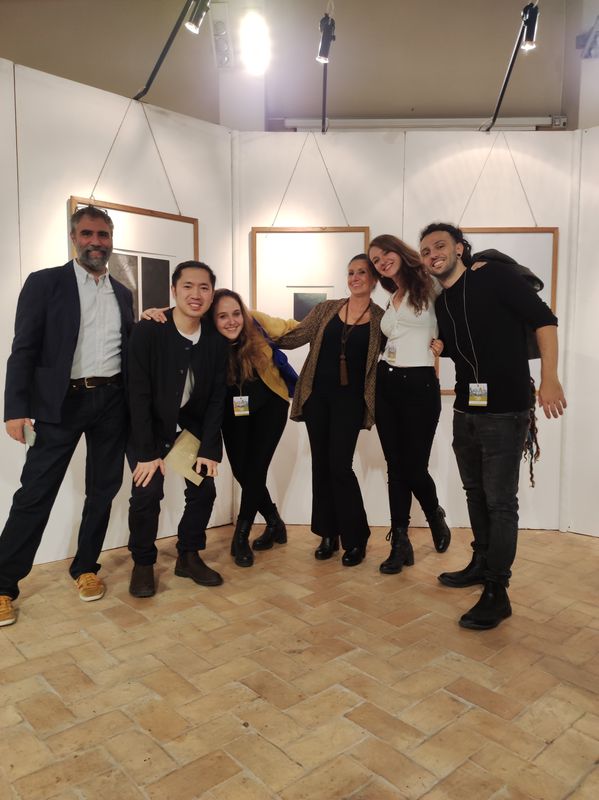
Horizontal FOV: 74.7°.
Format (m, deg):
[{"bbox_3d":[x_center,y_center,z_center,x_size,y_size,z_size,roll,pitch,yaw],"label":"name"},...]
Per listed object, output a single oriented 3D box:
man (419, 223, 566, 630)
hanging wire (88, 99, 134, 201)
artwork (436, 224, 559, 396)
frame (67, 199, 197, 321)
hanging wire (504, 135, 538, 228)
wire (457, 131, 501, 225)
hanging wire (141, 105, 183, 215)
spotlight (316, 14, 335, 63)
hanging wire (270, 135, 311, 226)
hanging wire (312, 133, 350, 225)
[{"bbox_3d":[0.857,0.035,1.772,0.460,1.680,0.600,-3,4,-44],"label":"man"},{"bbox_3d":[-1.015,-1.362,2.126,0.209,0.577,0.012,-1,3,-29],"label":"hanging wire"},{"bbox_3d":[1.239,-0.555,2.478,0.750,1.047,0.035,0,3,1],"label":"artwork"},{"bbox_3d":[-0.900,-0.587,2.228,0.665,0.970,0.035,-1,3,-29],"label":"frame"},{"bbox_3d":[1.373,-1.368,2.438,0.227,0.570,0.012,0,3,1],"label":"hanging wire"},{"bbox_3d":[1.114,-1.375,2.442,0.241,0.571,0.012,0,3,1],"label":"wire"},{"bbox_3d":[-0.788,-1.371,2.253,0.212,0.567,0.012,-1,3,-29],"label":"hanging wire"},{"bbox_3d":[0.139,-1.934,2.100,0.085,0.200,0.085,-1,34,-19],"label":"spotlight"},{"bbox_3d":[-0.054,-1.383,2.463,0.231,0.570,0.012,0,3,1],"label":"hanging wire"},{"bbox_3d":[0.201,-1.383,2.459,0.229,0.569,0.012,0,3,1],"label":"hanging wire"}]

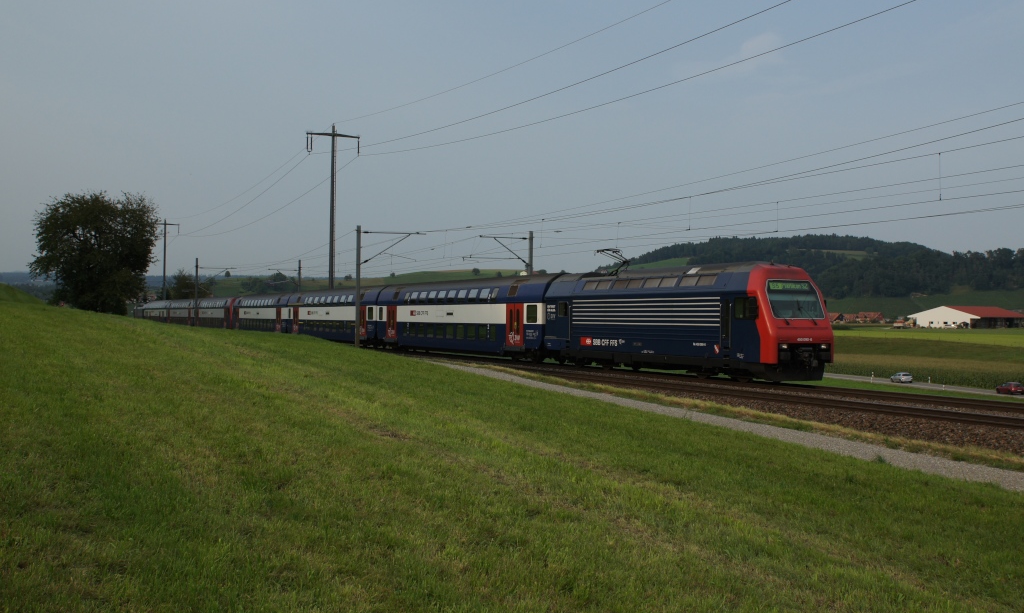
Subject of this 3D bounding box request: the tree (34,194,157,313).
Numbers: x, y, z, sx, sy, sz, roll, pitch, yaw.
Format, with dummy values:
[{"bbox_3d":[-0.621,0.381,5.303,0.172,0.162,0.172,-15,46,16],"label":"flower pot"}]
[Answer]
[{"bbox_3d":[-31.600,-4.000,84.000,9.300,9.600,9.000,1,-1,-20],"label":"tree"}]

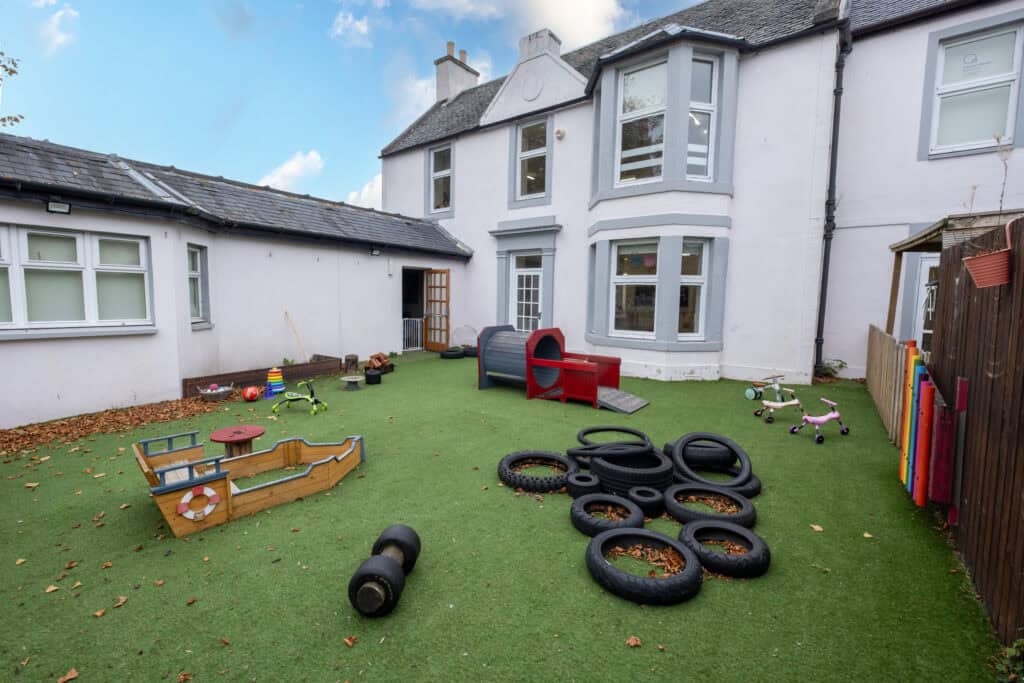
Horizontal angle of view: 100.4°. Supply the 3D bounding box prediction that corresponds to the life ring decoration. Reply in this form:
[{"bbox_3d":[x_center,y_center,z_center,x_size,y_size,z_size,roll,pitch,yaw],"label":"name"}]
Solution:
[{"bbox_3d":[-1.870,0.968,2.550,0.030,0.215,0.215,6,7,42],"label":"life ring decoration"}]

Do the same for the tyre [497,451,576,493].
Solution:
[{"bbox_3d":[0.206,1.040,3.437,0.635,0.105,0.635,1,5,0],"label":"tyre"}]

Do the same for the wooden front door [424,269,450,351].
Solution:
[{"bbox_3d":[-1.850,-0.760,10.570,0.820,2.020,0.045,5,6,36],"label":"wooden front door"}]

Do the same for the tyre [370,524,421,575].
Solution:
[{"bbox_3d":[-0.604,1.088,2.236,0.248,0.248,0.160,1,5,3],"label":"tyre"}]

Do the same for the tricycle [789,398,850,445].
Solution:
[{"bbox_3d":[3.300,0.810,4.460,0.590,0.380,0.390,0,5,-12],"label":"tricycle"}]

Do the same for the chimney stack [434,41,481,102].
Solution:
[{"bbox_3d":[-2.065,-9.860,16.110,0.700,2.400,1.650,5,6,36],"label":"chimney stack"}]

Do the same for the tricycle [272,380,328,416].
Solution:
[{"bbox_3d":[-2.560,0.667,5.180,0.580,0.370,0.370,2,5,13],"label":"tricycle"}]

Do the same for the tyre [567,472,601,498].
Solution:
[{"bbox_3d":[0.532,1.070,3.150,0.230,0.108,0.230,1,5,0],"label":"tyre"}]

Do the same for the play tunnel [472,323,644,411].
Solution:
[{"bbox_3d":[0.708,0.286,5.951,2.240,0.920,0.950,5,7,38],"label":"play tunnel"}]

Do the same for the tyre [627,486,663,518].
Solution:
[{"bbox_3d":[0.897,1.071,2.850,0.228,0.128,0.228,1,5,0],"label":"tyre"}]

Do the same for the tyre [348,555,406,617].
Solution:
[{"bbox_3d":[-0.617,1.122,1.962,0.248,0.248,0.160,1,5,3],"label":"tyre"}]

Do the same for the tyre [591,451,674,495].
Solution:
[{"bbox_3d":[0.942,1.010,3.375,0.615,0.190,0.615,1,5,0],"label":"tyre"}]

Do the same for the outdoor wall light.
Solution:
[{"bbox_3d":[-4.980,-1.475,4.700,0.070,0.130,0.180,5,7,37],"label":"outdoor wall light"}]

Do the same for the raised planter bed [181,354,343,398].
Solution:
[{"bbox_3d":[-4.055,0.518,6.934,0.750,0.260,2.432,4,7,32],"label":"raised planter bed"}]

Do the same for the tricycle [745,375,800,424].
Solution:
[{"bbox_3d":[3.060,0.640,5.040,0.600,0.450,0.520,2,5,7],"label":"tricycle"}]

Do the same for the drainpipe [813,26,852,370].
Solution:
[{"bbox_3d":[5.277,-2.273,7.036,0.200,5.700,0.180,5,7,39],"label":"drainpipe"}]

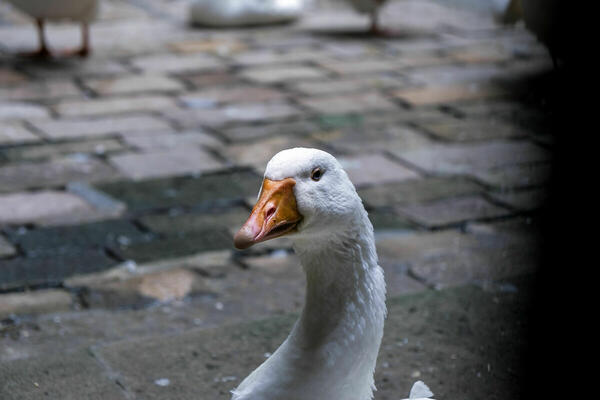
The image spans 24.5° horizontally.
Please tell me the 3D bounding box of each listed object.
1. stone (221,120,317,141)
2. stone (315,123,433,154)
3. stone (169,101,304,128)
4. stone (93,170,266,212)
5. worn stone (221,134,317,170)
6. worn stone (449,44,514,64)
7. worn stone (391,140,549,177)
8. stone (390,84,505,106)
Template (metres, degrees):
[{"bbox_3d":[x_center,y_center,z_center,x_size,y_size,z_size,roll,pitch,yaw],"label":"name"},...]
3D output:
[{"bbox_3d":[-0.058,-0.091,2.656,0.170,0.085,0.083,-6,19,-20],"label":"stone"},{"bbox_3d":[0.138,-0.076,2.615,0.180,0.085,0.159,-4,18,-15],"label":"stone"},{"bbox_3d":[-0.128,-0.131,2.779,0.251,0.085,0.107,-6,19,-21],"label":"stone"},{"bbox_3d":[-0.179,0.024,2.286,0.268,0.085,0.168,-6,19,-21],"label":"stone"},{"bbox_3d":[-0.032,-0.047,2.517,0.171,0.085,0.153,-7,19,-23],"label":"worn stone"},{"bbox_3d":[0.441,-0.312,3.377,0.128,0.085,0.128,-3,18,-12],"label":"worn stone"},{"bbox_3d":[0.318,-0.037,2.498,0.258,0.085,0.124,-6,19,-19],"label":"worn stone"},{"bbox_3d":[0.321,-0.186,2.972,0.217,0.085,0.118,-6,19,-20],"label":"stone"}]

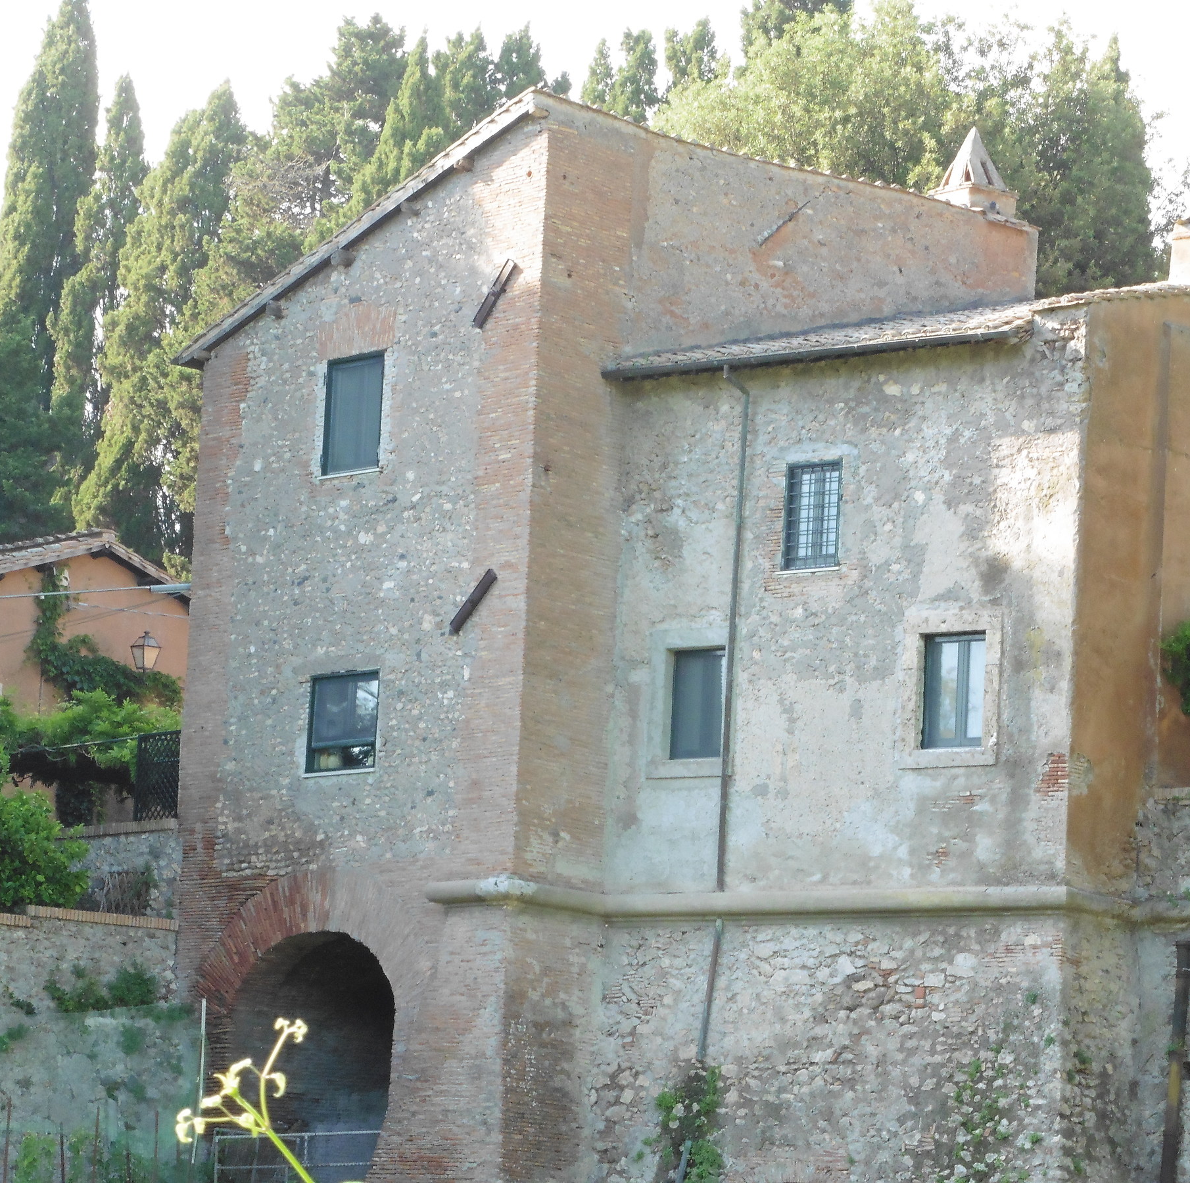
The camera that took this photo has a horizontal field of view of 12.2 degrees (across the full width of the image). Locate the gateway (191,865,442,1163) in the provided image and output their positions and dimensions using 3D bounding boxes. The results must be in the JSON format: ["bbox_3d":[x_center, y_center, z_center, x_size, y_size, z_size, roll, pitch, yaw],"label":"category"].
[{"bbox_3d":[-2.936,5.162,65.303,1.000,3.852,4.992,9,-10,-37],"label":"gateway"}]

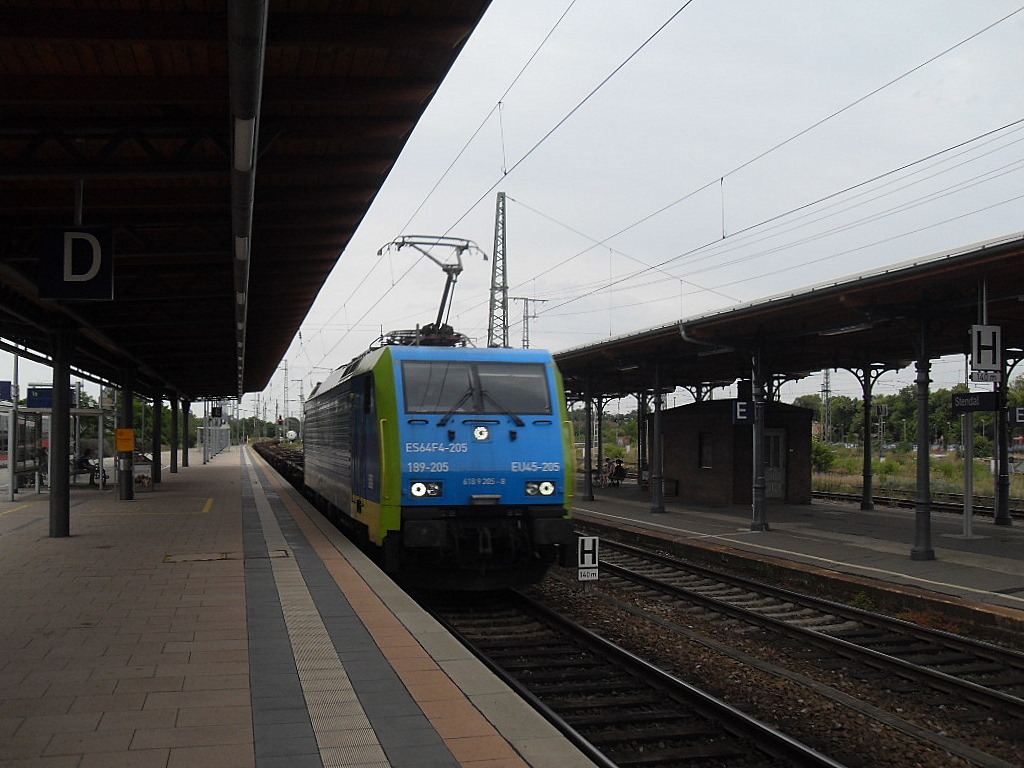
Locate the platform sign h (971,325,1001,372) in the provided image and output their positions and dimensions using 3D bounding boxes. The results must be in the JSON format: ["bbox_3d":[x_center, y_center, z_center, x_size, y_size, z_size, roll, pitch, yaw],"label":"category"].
[{"bbox_3d":[6.841,-0.519,14.500,0.450,0.660,0.060,1,-3,-10],"label":"platform sign h"}]

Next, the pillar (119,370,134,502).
[{"bbox_3d":[-9.372,1.242,24.530,0.290,3.151,0.290,1,-3,-15],"label":"pillar"}]

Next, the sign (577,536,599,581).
[{"bbox_3d":[1.206,2.752,15.800,0.320,0.680,0.050,1,-3,-10],"label":"sign"}]

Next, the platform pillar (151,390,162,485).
[{"bbox_3d":[-11.945,1.777,33.929,0.290,3.120,0.290,1,-3,-15],"label":"platform pillar"}]

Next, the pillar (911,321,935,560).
[{"bbox_3d":[7.503,0.999,18.326,0.420,4.335,0.420,1,-3,-15],"label":"pillar"}]

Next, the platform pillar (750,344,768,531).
[{"bbox_3d":[6.028,1.314,24.475,0.410,4.470,0.410,1,-3,-15],"label":"platform pillar"}]

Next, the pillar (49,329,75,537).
[{"bbox_3d":[-6.847,0.725,15.280,0.290,3.152,0.290,1,-3,-15],"label":"pillar"}]

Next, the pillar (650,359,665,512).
[{"bbox_3d":[4.442,1.618,30.478,0.410,4.552,0.410,1,-3,-15],"label":"pillar"}]

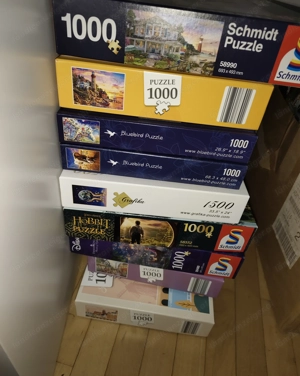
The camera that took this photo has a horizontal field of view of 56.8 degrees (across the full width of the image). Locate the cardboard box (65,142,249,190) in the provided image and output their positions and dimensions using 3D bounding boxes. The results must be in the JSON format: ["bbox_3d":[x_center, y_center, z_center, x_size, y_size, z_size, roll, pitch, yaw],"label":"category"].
[{"bbox_3d":[0.014,-0.131,0.481,0.232,0.039,0.333,6,39,-1],"label":"cardboard box"}]

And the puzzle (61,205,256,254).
[{"bbox_3d":[0.021,-0.051,0.546,0.271,0.057,0.368,6,39,-2],"label":"puzzle"}]

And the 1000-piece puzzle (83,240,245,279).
[{"bbox_3d":[0.028,-0.007,0.584,0.272,0.057,0.368,8,39,2],"label":"1000-piece puzzle"}]

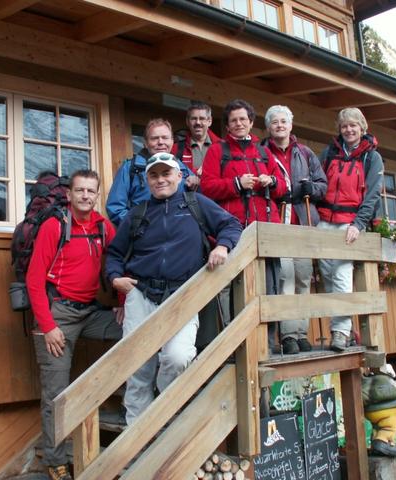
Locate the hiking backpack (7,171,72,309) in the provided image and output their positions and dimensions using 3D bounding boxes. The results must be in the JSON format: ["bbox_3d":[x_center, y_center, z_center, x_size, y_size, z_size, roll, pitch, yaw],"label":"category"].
[{"bbox_3d":[-0.851,0.009,3.760,0.380,0.780,0.340,2,-9,-36],"label":"hiking backpack"}]

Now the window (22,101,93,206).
[{"bbox_3d":[-0.902,-0.498,4.183,0.480,0.765,0.090,3,-10,-41],"label":"window"}]

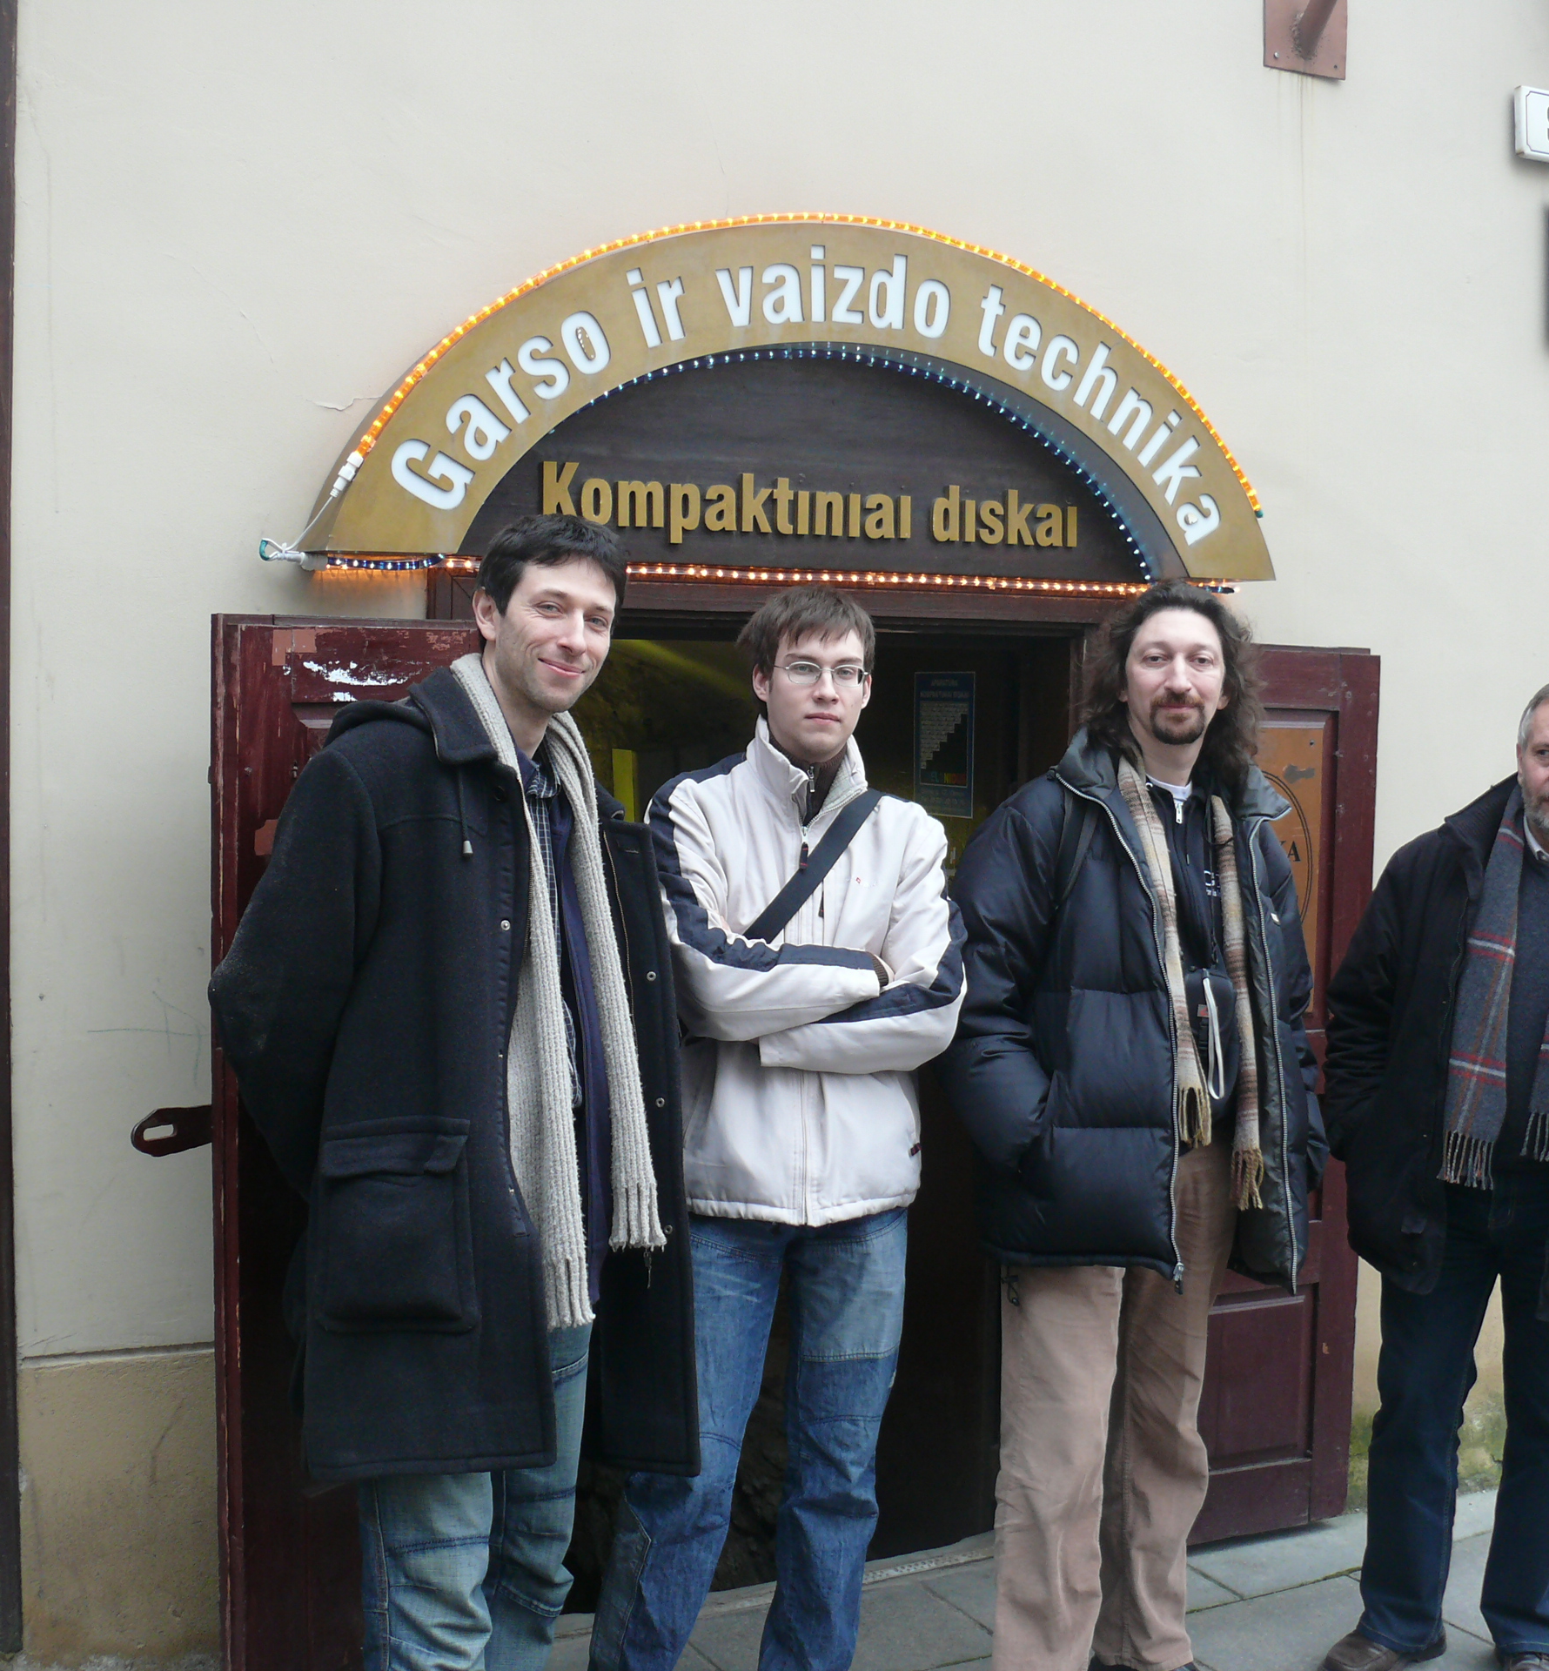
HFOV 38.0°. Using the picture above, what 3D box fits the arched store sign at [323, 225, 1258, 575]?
[{"bbox_3d":[0.099,-0.732,3.816,1.800,0.576,0.150,-1,4,-27],"label":"arched store sign"}]

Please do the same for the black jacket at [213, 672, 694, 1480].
[{"bbox_3d":[-0.403,0.268,2.833,0.600,0.970,0.430,-2,4,-35],"label":"black jacket"}]

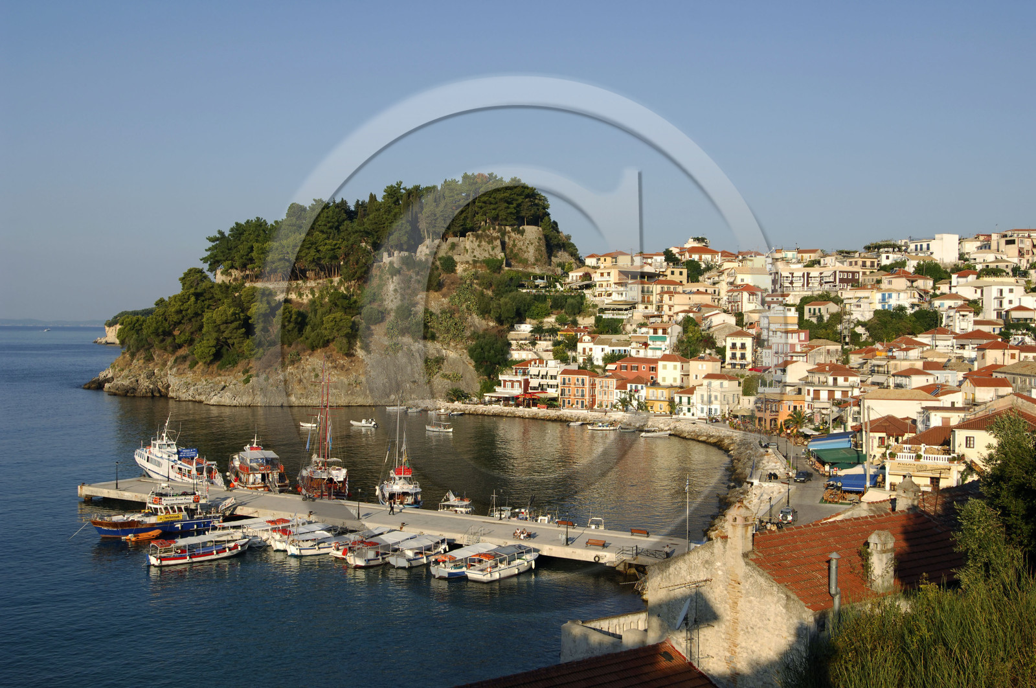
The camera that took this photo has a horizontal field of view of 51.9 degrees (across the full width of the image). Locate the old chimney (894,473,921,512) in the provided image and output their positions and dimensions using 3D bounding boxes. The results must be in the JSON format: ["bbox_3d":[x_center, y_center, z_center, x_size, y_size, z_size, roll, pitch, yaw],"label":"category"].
[{"bbox_3d":[14.304,5.468,39.014,0.530,1.467,0.730,0,1,-35],"label":"old chimney"}]

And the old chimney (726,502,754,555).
[{"bbox_3d":[6.772,5.567,32.380,0.480,1.580,0.680,-1,1,-34],"label":"old chimney"}]

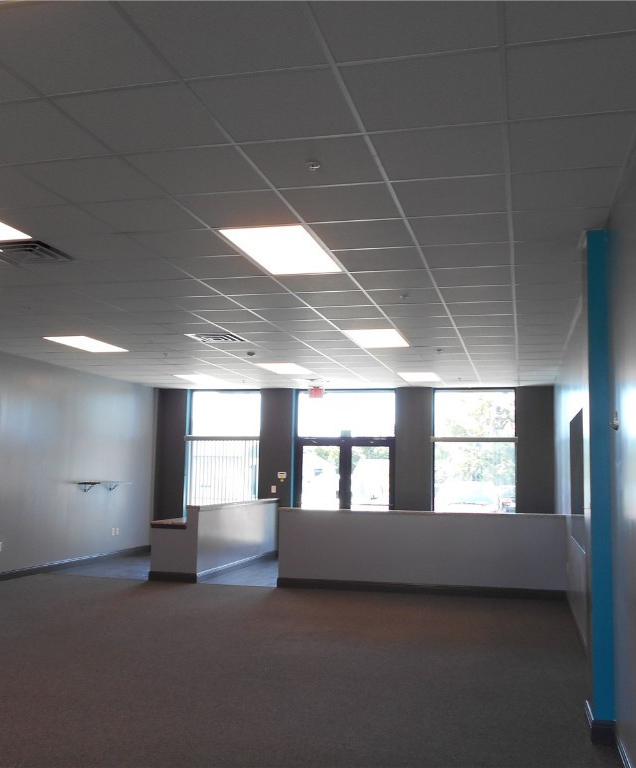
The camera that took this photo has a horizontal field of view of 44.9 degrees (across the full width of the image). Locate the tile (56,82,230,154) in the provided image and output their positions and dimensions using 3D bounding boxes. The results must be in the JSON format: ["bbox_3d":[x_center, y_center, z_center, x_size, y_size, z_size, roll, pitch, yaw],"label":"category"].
[{"bbox_3d":[-0.750,-1.155,3.371,0.605,0.020,0.605,0,-6,15],"label":"tile"}]

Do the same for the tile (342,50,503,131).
[{"bbox_3d":[0.430,-1.160,3.059,0.605,0.020,0.605,0,-6,15],"label":"tile"}]

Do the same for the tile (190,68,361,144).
[{"bbox_3d":[-0.161,-1.158,3.217,0.610,0.020,0.610,0,-6,15],"label":"tile"}]

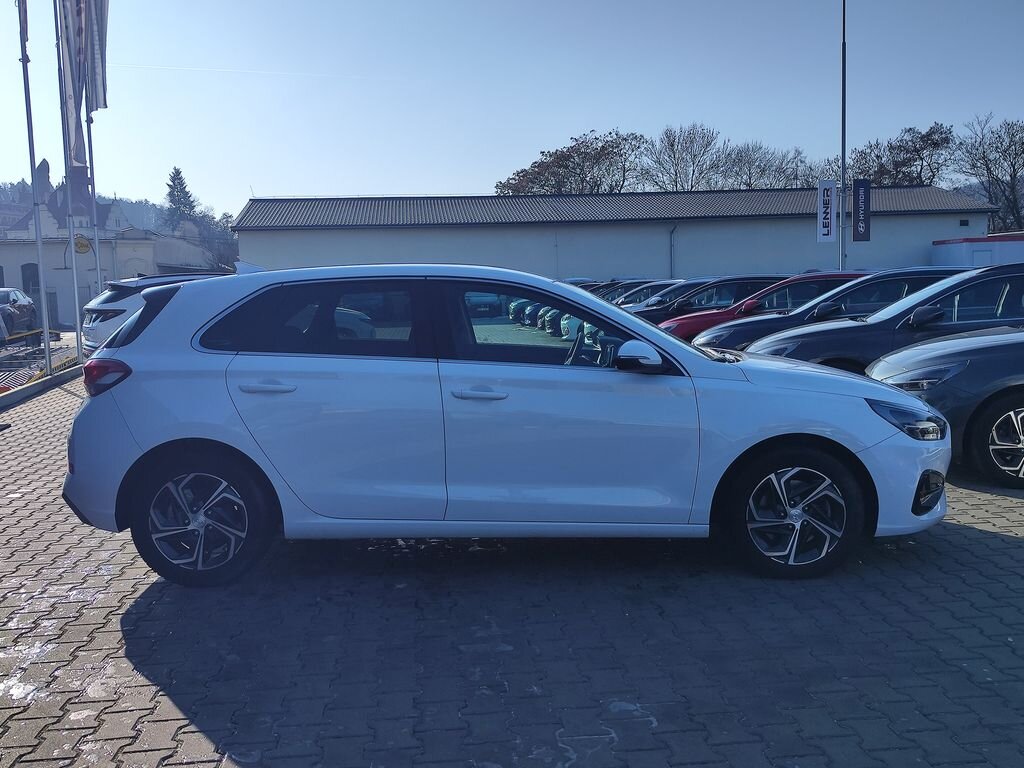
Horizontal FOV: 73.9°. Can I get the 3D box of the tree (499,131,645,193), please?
[{"bbox_3d":[4.547,-12.610,52.000,11.600,13.527,10.000,-1,6,0],"label":"tree"}]

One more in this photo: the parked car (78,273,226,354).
[{"bbox_3d":[-4.380,-0.944,11.200,4.500,1.650,1.865,-7,10,-40],"label":"parked car"}]

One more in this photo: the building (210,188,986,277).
[{"bbox_3d":[6.400,-8.100,41.600,42.500,7.100,9.800,-2,6,-7],"label":"building"}]

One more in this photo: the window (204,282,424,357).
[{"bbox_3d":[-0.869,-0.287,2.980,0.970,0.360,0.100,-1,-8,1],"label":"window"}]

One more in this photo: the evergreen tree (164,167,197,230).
[{"bbox_3d":[-46.400,-23.900,95.000,4.800,12.500,4.800,-1,6,0],"label":"evergreen tree"}]

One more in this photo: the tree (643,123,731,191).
[{"bbox_3d":[13.336,-12.992,52.000,7.000,13.986,7.000,-1,6,0],"label":"tree"}]

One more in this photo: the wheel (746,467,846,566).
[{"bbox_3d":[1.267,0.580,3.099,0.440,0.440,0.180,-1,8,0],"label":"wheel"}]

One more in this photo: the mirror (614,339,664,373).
[{"bbox_3d":[0.540,-0.121,2.884,0.180,0.160,0.240,-1,8,0],"label":"mirror"}]

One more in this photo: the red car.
[{"bbox_3d":[4.000,-0.965,10.750,4.360,1.460,1.800,-2,8,-7],"label":"red car"}]

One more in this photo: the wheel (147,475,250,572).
[{"bbox_3d":[-1.395,0.605,3.103,0.440,0.440,0.180,-1,8,0],"label":"wheel"}]

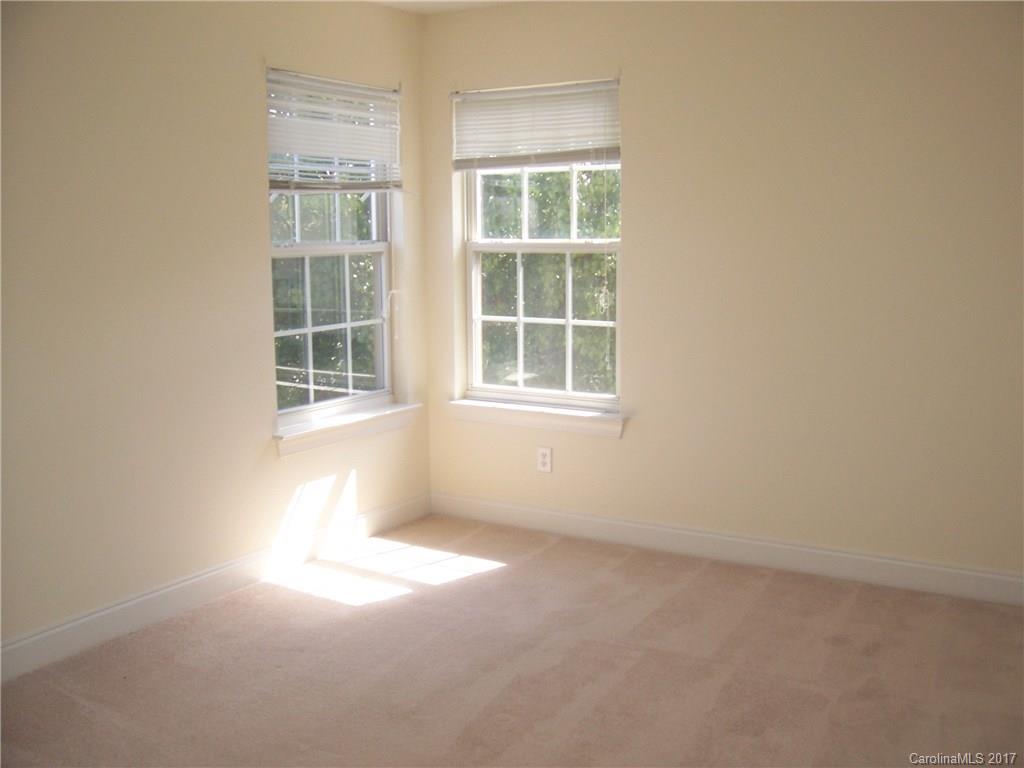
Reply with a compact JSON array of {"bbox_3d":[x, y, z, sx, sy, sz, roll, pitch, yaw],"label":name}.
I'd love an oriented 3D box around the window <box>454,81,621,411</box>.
[{"bbox_3d":[0.123,-0.620,4.612,0.870,1.450,0.115,5,10,31],"label":"window"}]

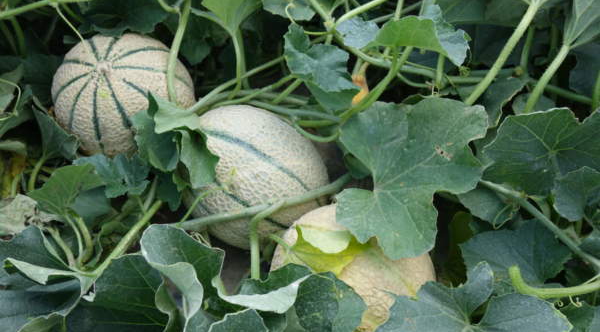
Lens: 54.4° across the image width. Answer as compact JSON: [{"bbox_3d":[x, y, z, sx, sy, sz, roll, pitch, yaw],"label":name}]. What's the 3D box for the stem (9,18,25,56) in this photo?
[{"bbox_3d":[-0.369,-0.167,0.760,0.014,0.054,0.012,0,36,0],"label":"stem"}]

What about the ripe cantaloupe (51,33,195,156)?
[{"bbox_3d":[-0.195,-0.078,0.645,0.155,0.143,0.152,-8,55,9],"label":"ripe cantaloupe"}]

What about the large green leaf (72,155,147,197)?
[{"bbox_3d":[-0.194,0.011,0.600,0.075,0.030,0.055,0,48,0],"label":"large green leaf"}]

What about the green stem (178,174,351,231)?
[{"bbox_3d":[-0.035,0.036,0.583,0.182,0.016,0.016,-15,56,-10],"label":"green stem"}]

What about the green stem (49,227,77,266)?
[{"bbox_3d":[-0.252,0.086,0.620,0.012,0.054,0.012,-14,29,6],"label":"green stem"}]

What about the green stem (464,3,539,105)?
[{"bbox_3d":[0.227,-0.125,0.660,0.013,0.128,0.013,31,18,0],"label":"green stem"}]

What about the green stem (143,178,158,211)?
[{"bbox_3d":[-0.169,0.031,0.662,0.010,0.010,0.040,15,68,0],"label":"green stem"}]

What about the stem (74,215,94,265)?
[{"bbox_3d":[-0.218,0.075,0.585,0.015,0.059,0.015,13,30,0],"label":"stem"}]

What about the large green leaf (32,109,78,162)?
[{"bbox_3d":[-0.259,-0.032,0.620,0.050,0.038,0.042,0,48,0],"label":"large green leaf"}]

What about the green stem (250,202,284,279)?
[{"bbox_3d":[-0.032,0.071,0.555,0.032,0.014,0.078,5,66,2],"label":"green stem"}]

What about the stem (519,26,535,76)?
[{"bbox_3d":[0.295,-0.148,0.755,0.009,0.064,0.009,-2,28,0],"label":"stem"}]

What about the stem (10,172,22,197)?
[{"bbox_3d":[-0.296,0.019,0.610,0.008,0.027,0.008,8,24,-9],"label":"stem"}]

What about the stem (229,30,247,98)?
[{"bbox_3d":[-0.074,-0.124,0.713,0.016,0.085,0.016,-2,24,0],"label":"stem"}]

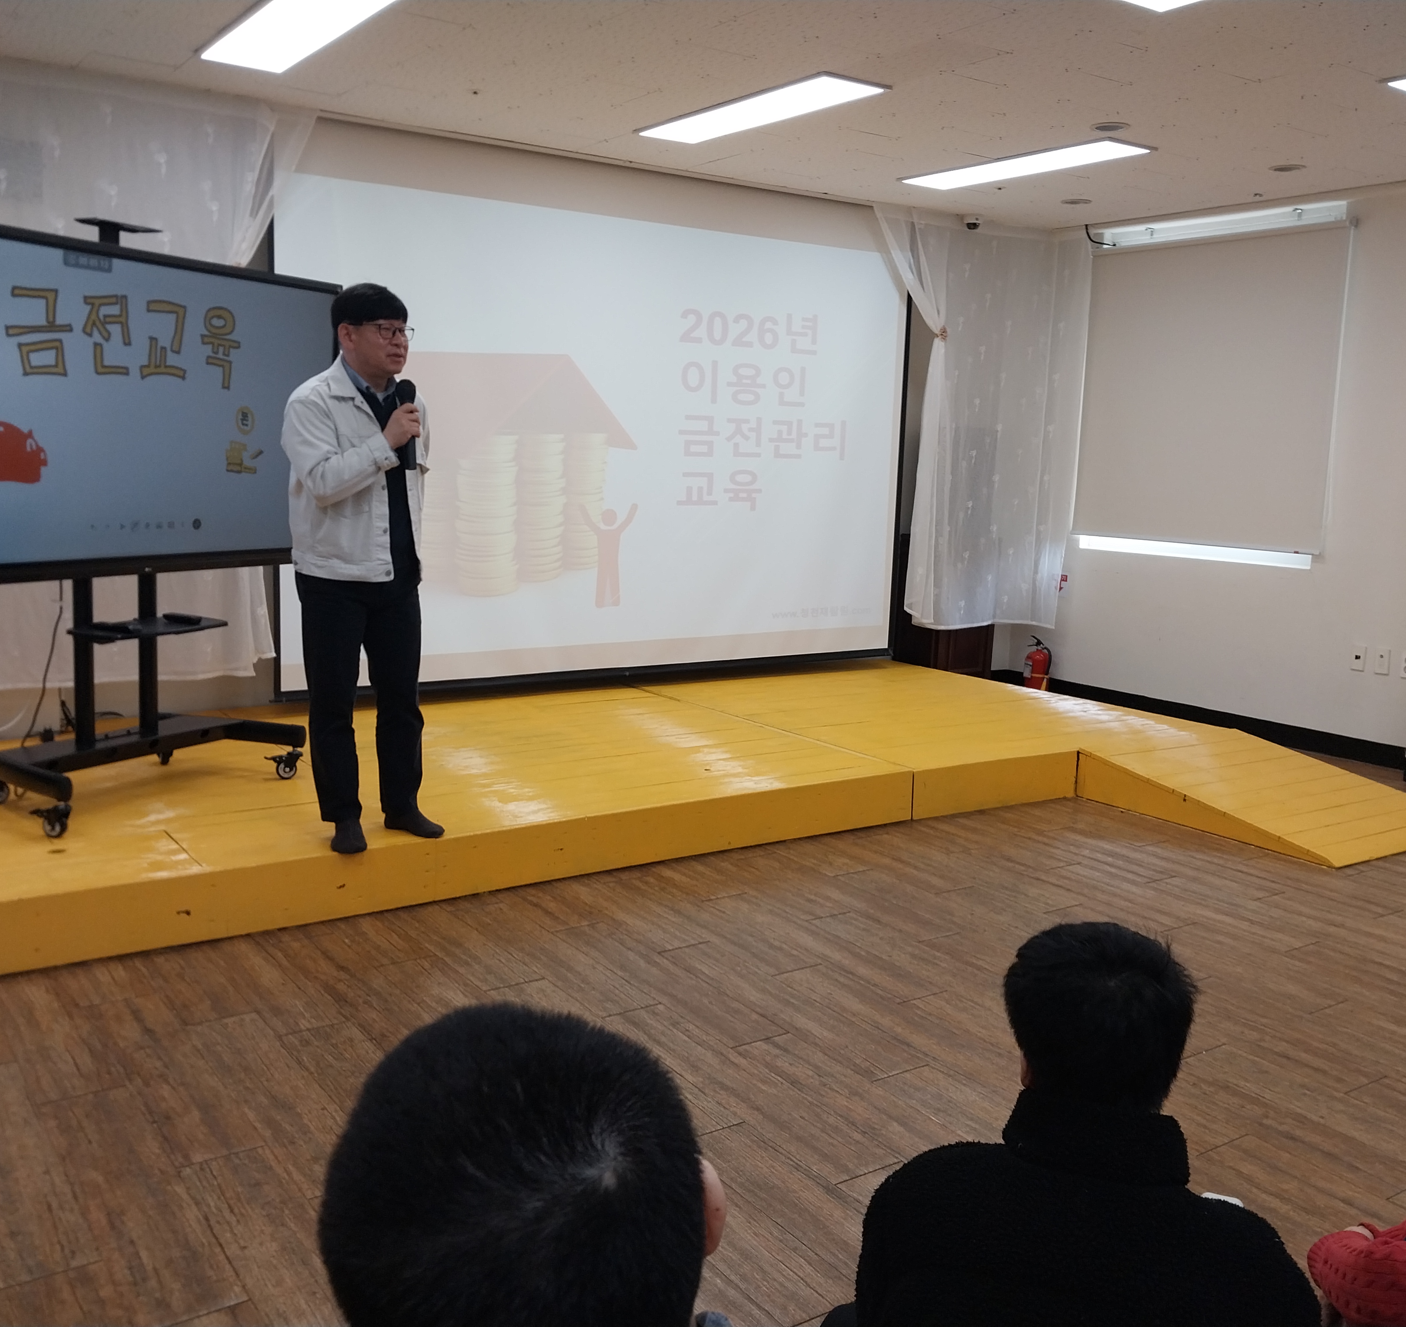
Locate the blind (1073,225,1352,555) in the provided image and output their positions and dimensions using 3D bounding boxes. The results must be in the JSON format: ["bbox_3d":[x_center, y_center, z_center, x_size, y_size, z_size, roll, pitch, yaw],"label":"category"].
[{"bbox_3d":[2.689,-1.490,7.280,0.080,1.670,1.620,-4,11,-34],"label":"blind"}]

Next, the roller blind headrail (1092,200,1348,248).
[{"bbox_3d":[2.705,-2.371,7.153,0.100,0.130,1.560,-4,11,-34],"label":"roller blind headrail"}]

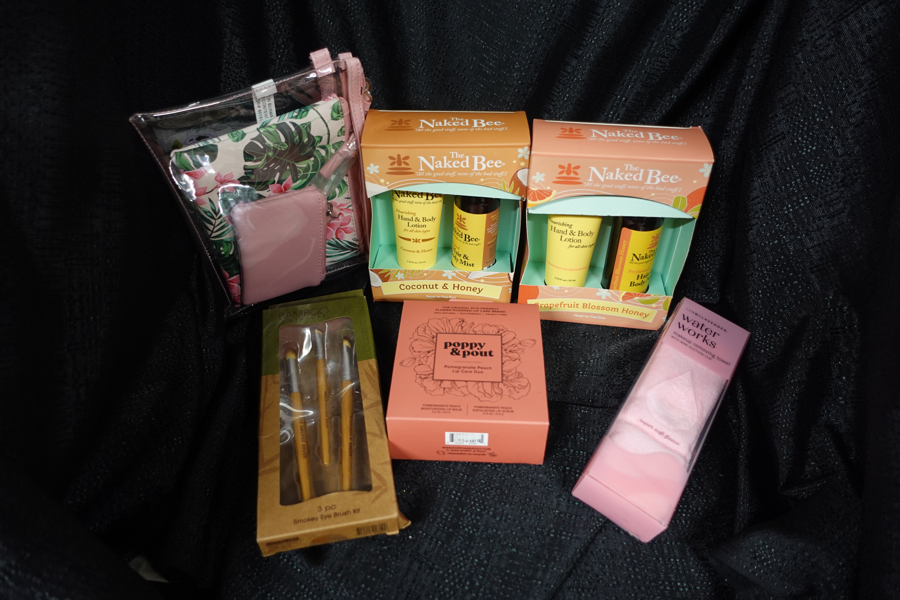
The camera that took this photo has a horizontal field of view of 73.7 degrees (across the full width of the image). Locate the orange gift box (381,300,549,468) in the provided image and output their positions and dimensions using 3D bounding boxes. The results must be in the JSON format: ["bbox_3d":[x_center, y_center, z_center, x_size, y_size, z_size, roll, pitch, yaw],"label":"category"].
[{"bbox_3d":[0.015,0.060,0.460,0.109,0.049,0.117,1,43,2],"label":"orange gift box"}]

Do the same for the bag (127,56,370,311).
[{"bbox_3d":[-0.152,-0.095,0.518,0.170,0.196,0.041,-22,47,-22],"label":"bag"}]

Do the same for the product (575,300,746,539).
[{"bbox_3d":[0.160,0.079,0.440,0.056,0.035,0.184,31,55,16],"label":"product"}]

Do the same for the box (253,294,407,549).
[{"bbox_3d":[-0.095,0.079,0.451,0.087,0.025,0.204,-7,45,-9],"label":"box"}]

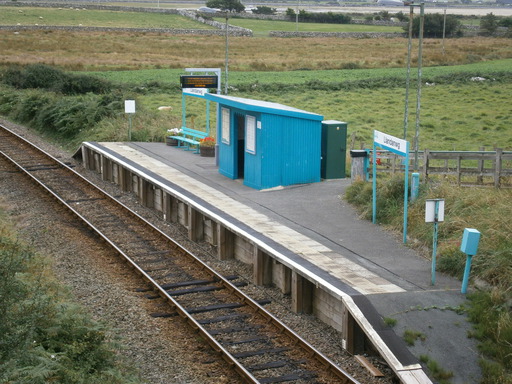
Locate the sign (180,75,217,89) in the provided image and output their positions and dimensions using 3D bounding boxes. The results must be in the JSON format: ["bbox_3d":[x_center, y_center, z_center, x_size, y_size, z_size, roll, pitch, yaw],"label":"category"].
[{"bbox_3d":[-1.708,-3.372,33.053,1.133,0.380,0.202,1,11,6],"label":"sign"}]

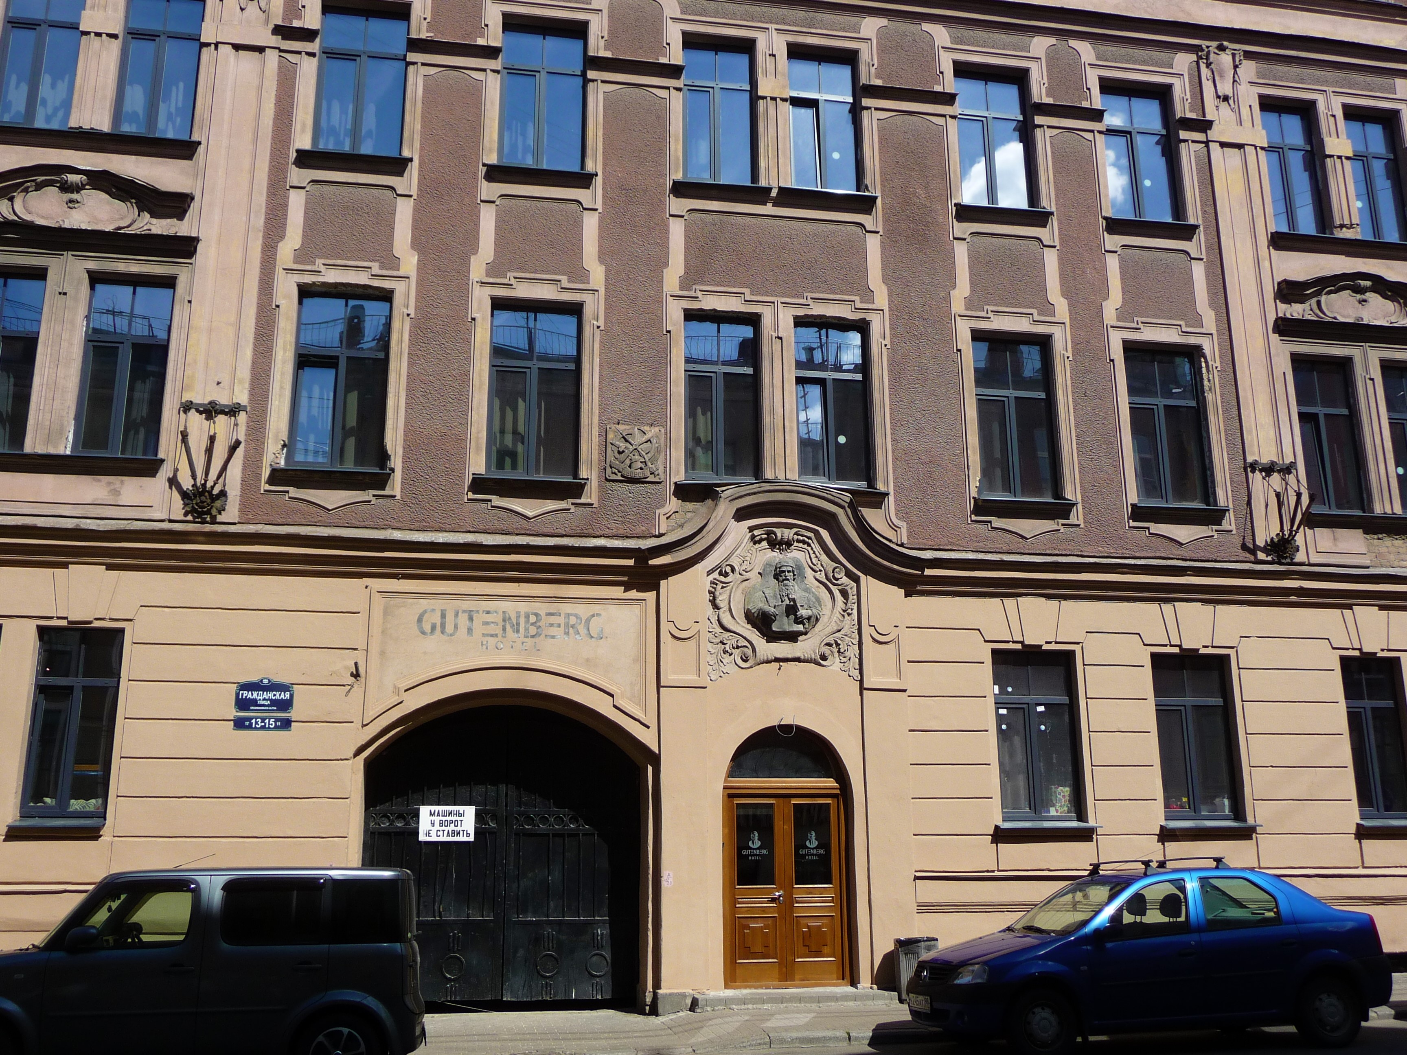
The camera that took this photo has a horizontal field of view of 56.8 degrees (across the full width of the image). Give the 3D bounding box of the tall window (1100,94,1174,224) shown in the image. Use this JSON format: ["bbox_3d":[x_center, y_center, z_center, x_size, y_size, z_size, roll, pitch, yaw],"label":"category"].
[{"bbox_3d":[6.108,-5.257,18.344,1.126,2.086,0.200,2,-15,-10],"label":"tall window"}]

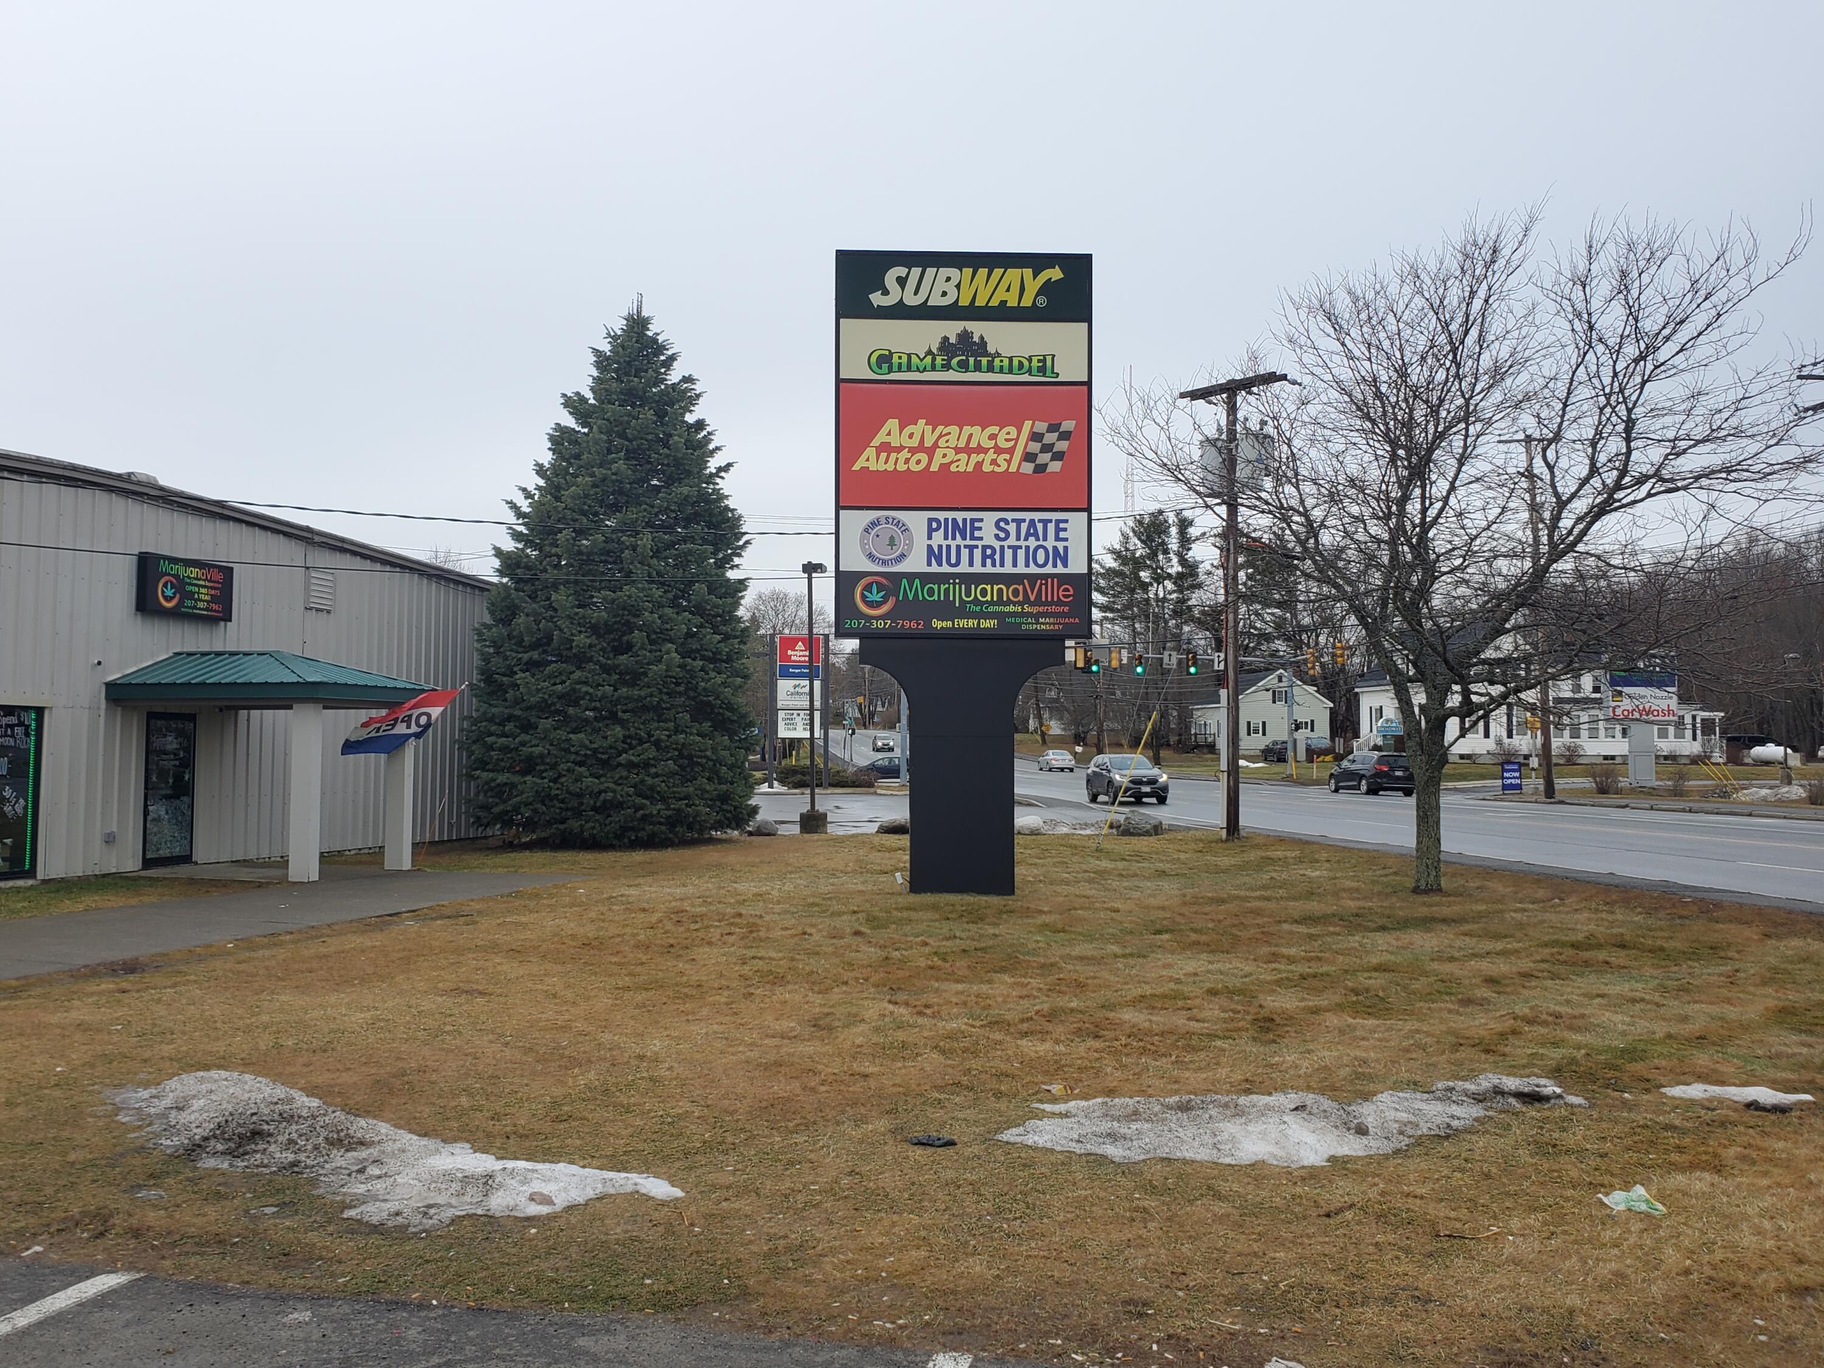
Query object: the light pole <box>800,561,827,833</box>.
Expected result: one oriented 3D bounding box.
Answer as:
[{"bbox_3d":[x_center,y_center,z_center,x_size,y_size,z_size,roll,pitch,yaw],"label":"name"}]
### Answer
[{"bbox_3d":[-2.189,0.271,30.531,0.580,6.100,0.580,0,-3,0],"label":"light pole"}]

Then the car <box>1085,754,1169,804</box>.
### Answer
[{"bbox_3d":[7.411,3.259,47.393,1.880,1.680,4.600,0,-3,-4],"label":"car"}]

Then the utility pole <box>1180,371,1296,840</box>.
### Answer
[{"bbox_3d":[6.483,-1.576,27.427,2.350,9.328,1.100,-3,-4,45],"label":"utility pole"}]

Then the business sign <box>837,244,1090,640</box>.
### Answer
[{"bbox_3d":[0.609,-2.817,16.428,3.050,4.600,0.500,0,-3,-3],"label":"business sign"}]

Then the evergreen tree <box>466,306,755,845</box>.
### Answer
[{"bbox_3d":[-5.896,-2.195,26.960,5.600,10.400,5.500,0,-3,0],"label":"evergreen tree"}]

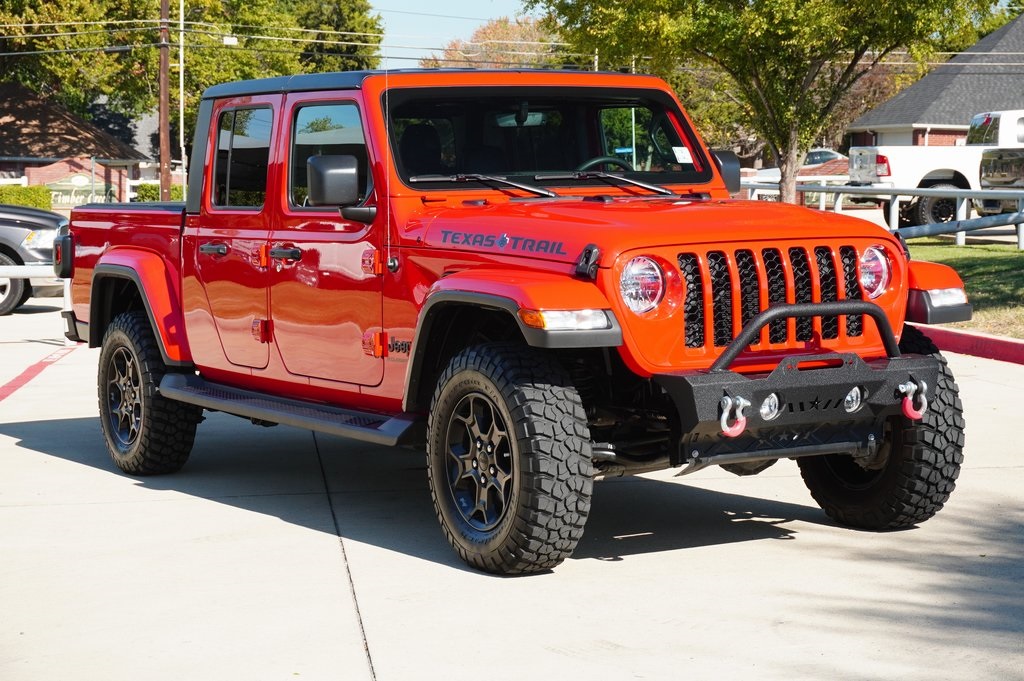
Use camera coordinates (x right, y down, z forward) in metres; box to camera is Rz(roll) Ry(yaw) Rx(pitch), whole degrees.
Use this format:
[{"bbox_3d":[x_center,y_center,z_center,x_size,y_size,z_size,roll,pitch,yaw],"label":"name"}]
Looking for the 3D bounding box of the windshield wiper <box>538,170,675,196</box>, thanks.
[{"bbox_3d":[0.376,-0.620,8.287,0.635,0.115,0.095,-4,4,-30],"label":"windshield wiper"}]

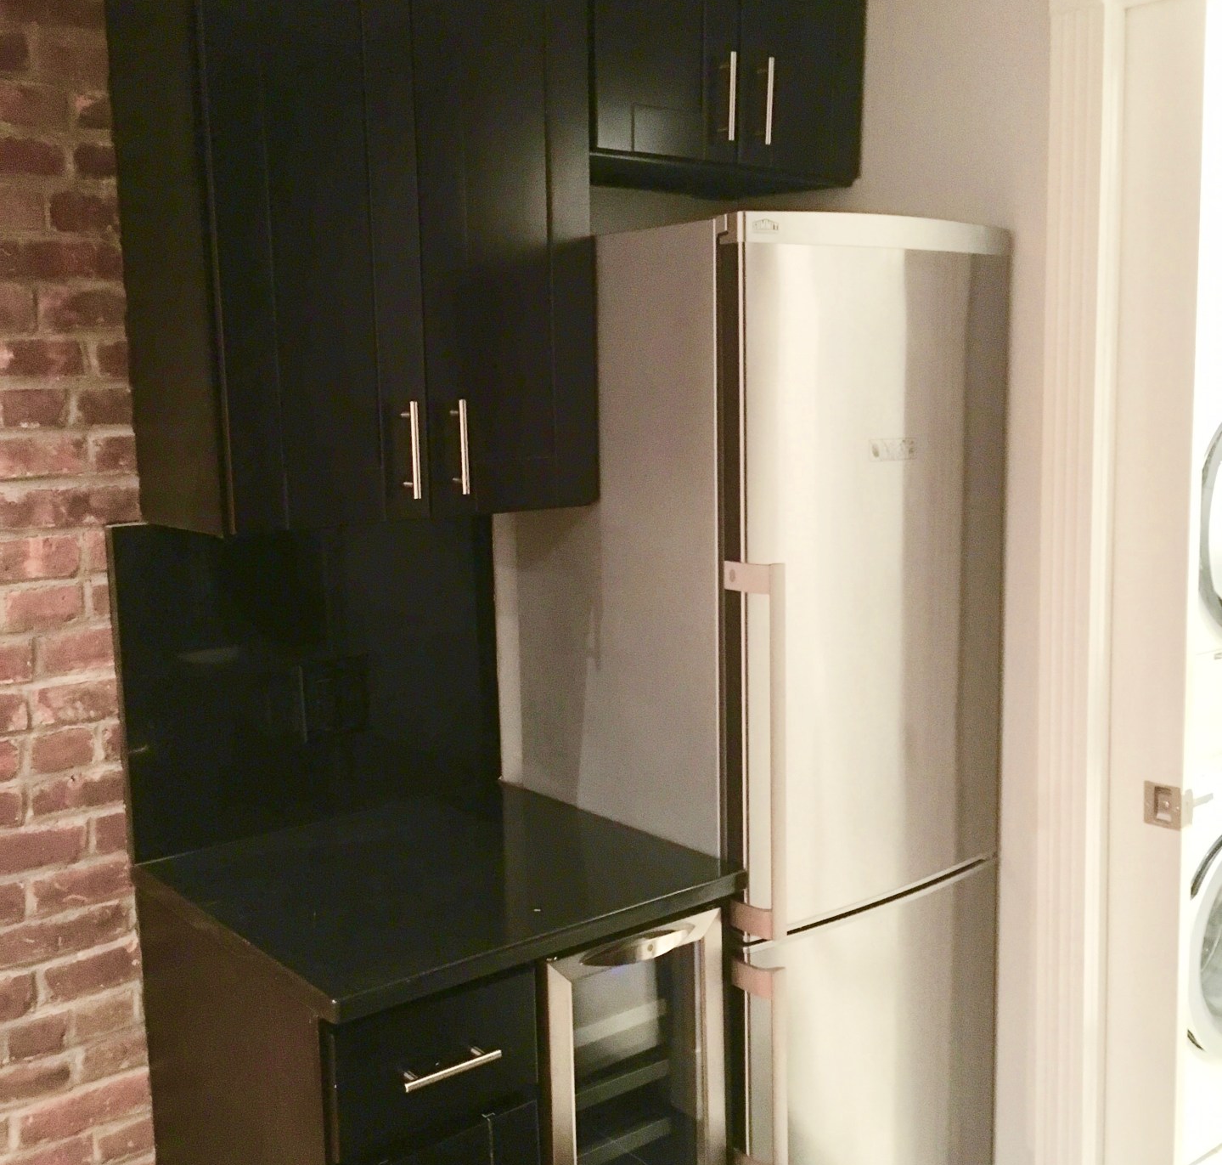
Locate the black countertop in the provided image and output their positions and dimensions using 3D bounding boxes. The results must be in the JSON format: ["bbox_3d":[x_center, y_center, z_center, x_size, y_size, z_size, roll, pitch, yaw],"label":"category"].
[{"bbox_3d":[-0.265,0.436,2.026,0.662,0.031,0.645,-7,10,-38],"label":"black countertop"}]

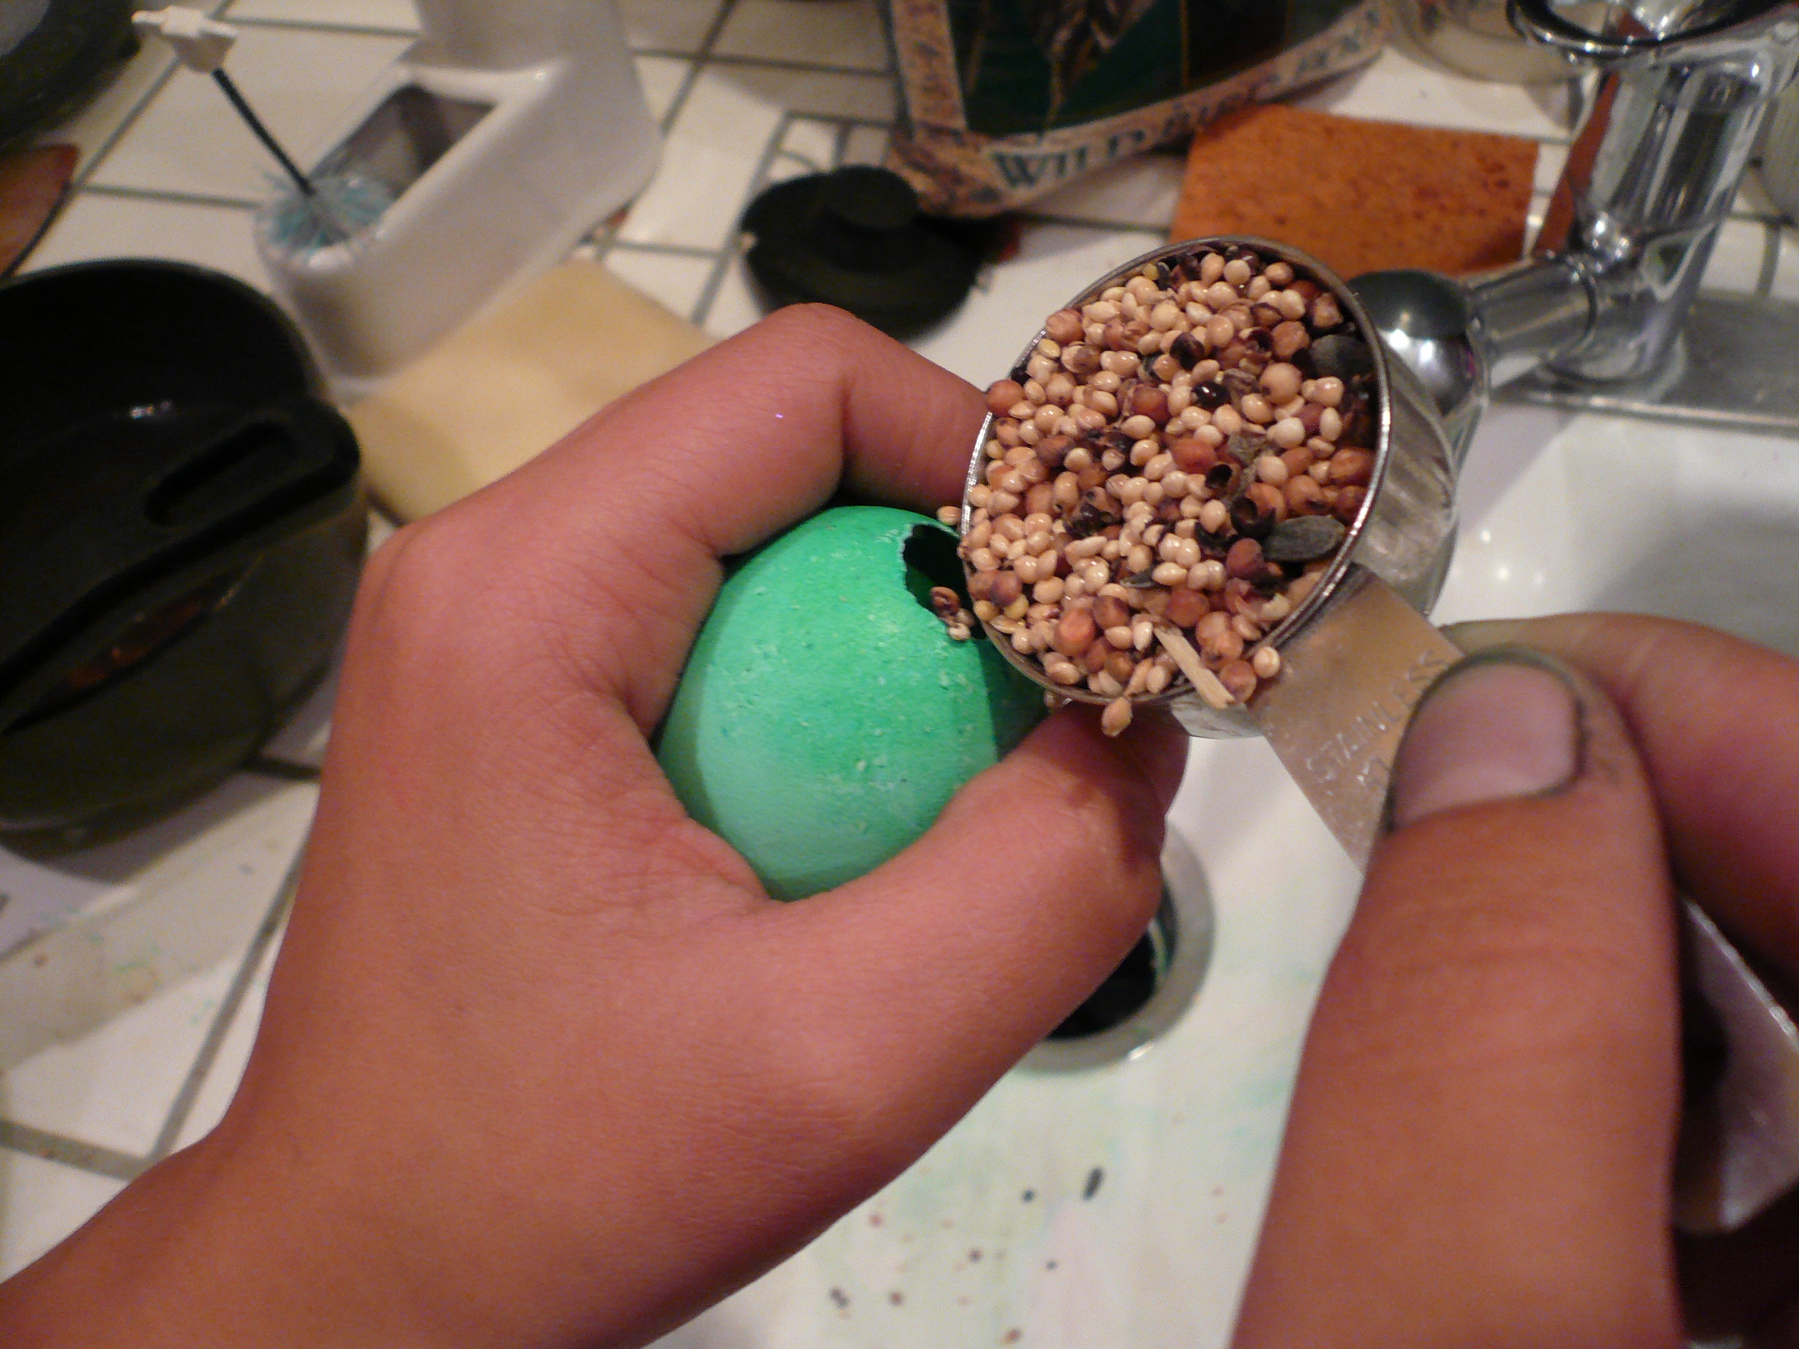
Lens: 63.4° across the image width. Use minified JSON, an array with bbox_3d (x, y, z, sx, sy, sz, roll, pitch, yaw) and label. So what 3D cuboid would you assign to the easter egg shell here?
[{"bbox_3d":[-0.006,0.006,0.177,0.044,0.056,0.044,26,37,-8],"label":"easter egg shell"}]

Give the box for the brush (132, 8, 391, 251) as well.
[{"bbox_3d":[-0.189,-0.159,0.445,0.035,0.100,0.034,-6,62,12],"label":"brush"}]

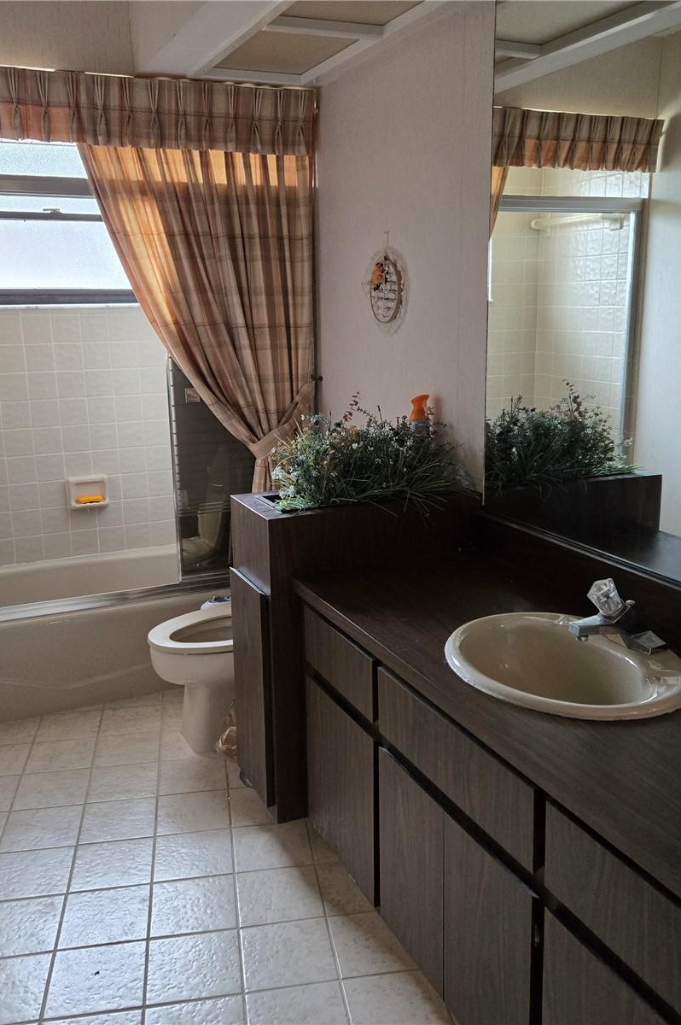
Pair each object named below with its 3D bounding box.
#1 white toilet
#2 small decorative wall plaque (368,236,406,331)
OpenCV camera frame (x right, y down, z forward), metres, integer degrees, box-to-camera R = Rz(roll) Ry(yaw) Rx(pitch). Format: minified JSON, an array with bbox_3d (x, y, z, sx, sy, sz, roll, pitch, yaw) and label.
[{"bbox_3d":[-0.258,0.355,2.948,0.740,0.750,0.460,-7,15,-24],"label":"white toilet"},{"bbox_3d":[0.137,-0.685,2.734,0.025,0.270,0.220,-7,15,-24],"label":"small decorative wall plaque"}]

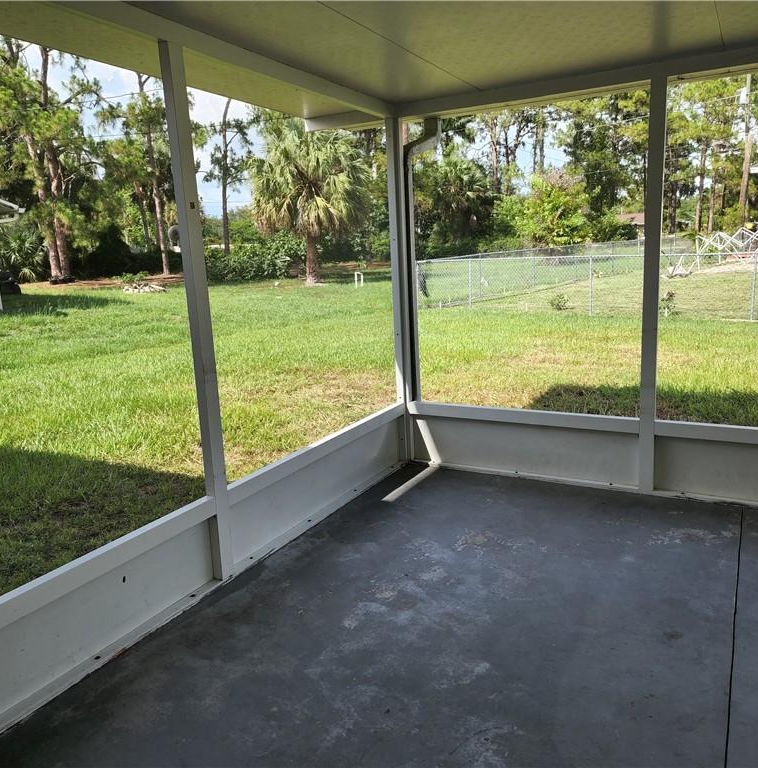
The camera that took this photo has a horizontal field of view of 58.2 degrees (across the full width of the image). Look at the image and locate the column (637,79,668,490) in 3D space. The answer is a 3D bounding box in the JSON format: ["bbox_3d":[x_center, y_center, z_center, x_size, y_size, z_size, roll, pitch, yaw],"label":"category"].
[{"bbox_3d":[1.472,-0.481,3.665,0.076,2.220,0.060,4,14,29],"label":"column"}]

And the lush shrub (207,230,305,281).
[{"bbox_3d":[-5.573,-5.617,29.973,4.493,2.256,2.600,-5,12,-10],"label":"lush shrub"}]

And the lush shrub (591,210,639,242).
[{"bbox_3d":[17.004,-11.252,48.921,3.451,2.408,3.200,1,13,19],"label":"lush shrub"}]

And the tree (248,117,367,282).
[{"bbox_3d":[-2.826,-7.482,27.667,4.733,6.769,4.600,-4,12,-5],"label":"tree"}]

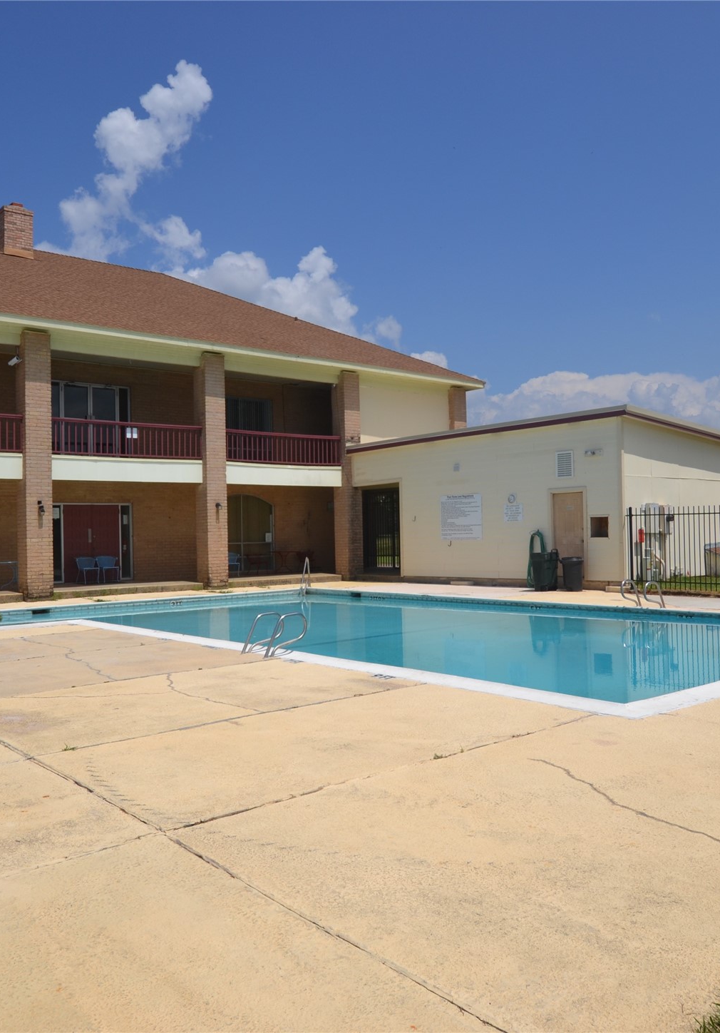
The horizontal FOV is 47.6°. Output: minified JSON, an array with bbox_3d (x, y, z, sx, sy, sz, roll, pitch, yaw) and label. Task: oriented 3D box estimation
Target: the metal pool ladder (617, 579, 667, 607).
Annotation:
[{"bbox_3d":[5.165,1.423,14.957,0.664,0.549,0.558,0,-2,-39],"label":"metal pool ladder"}]

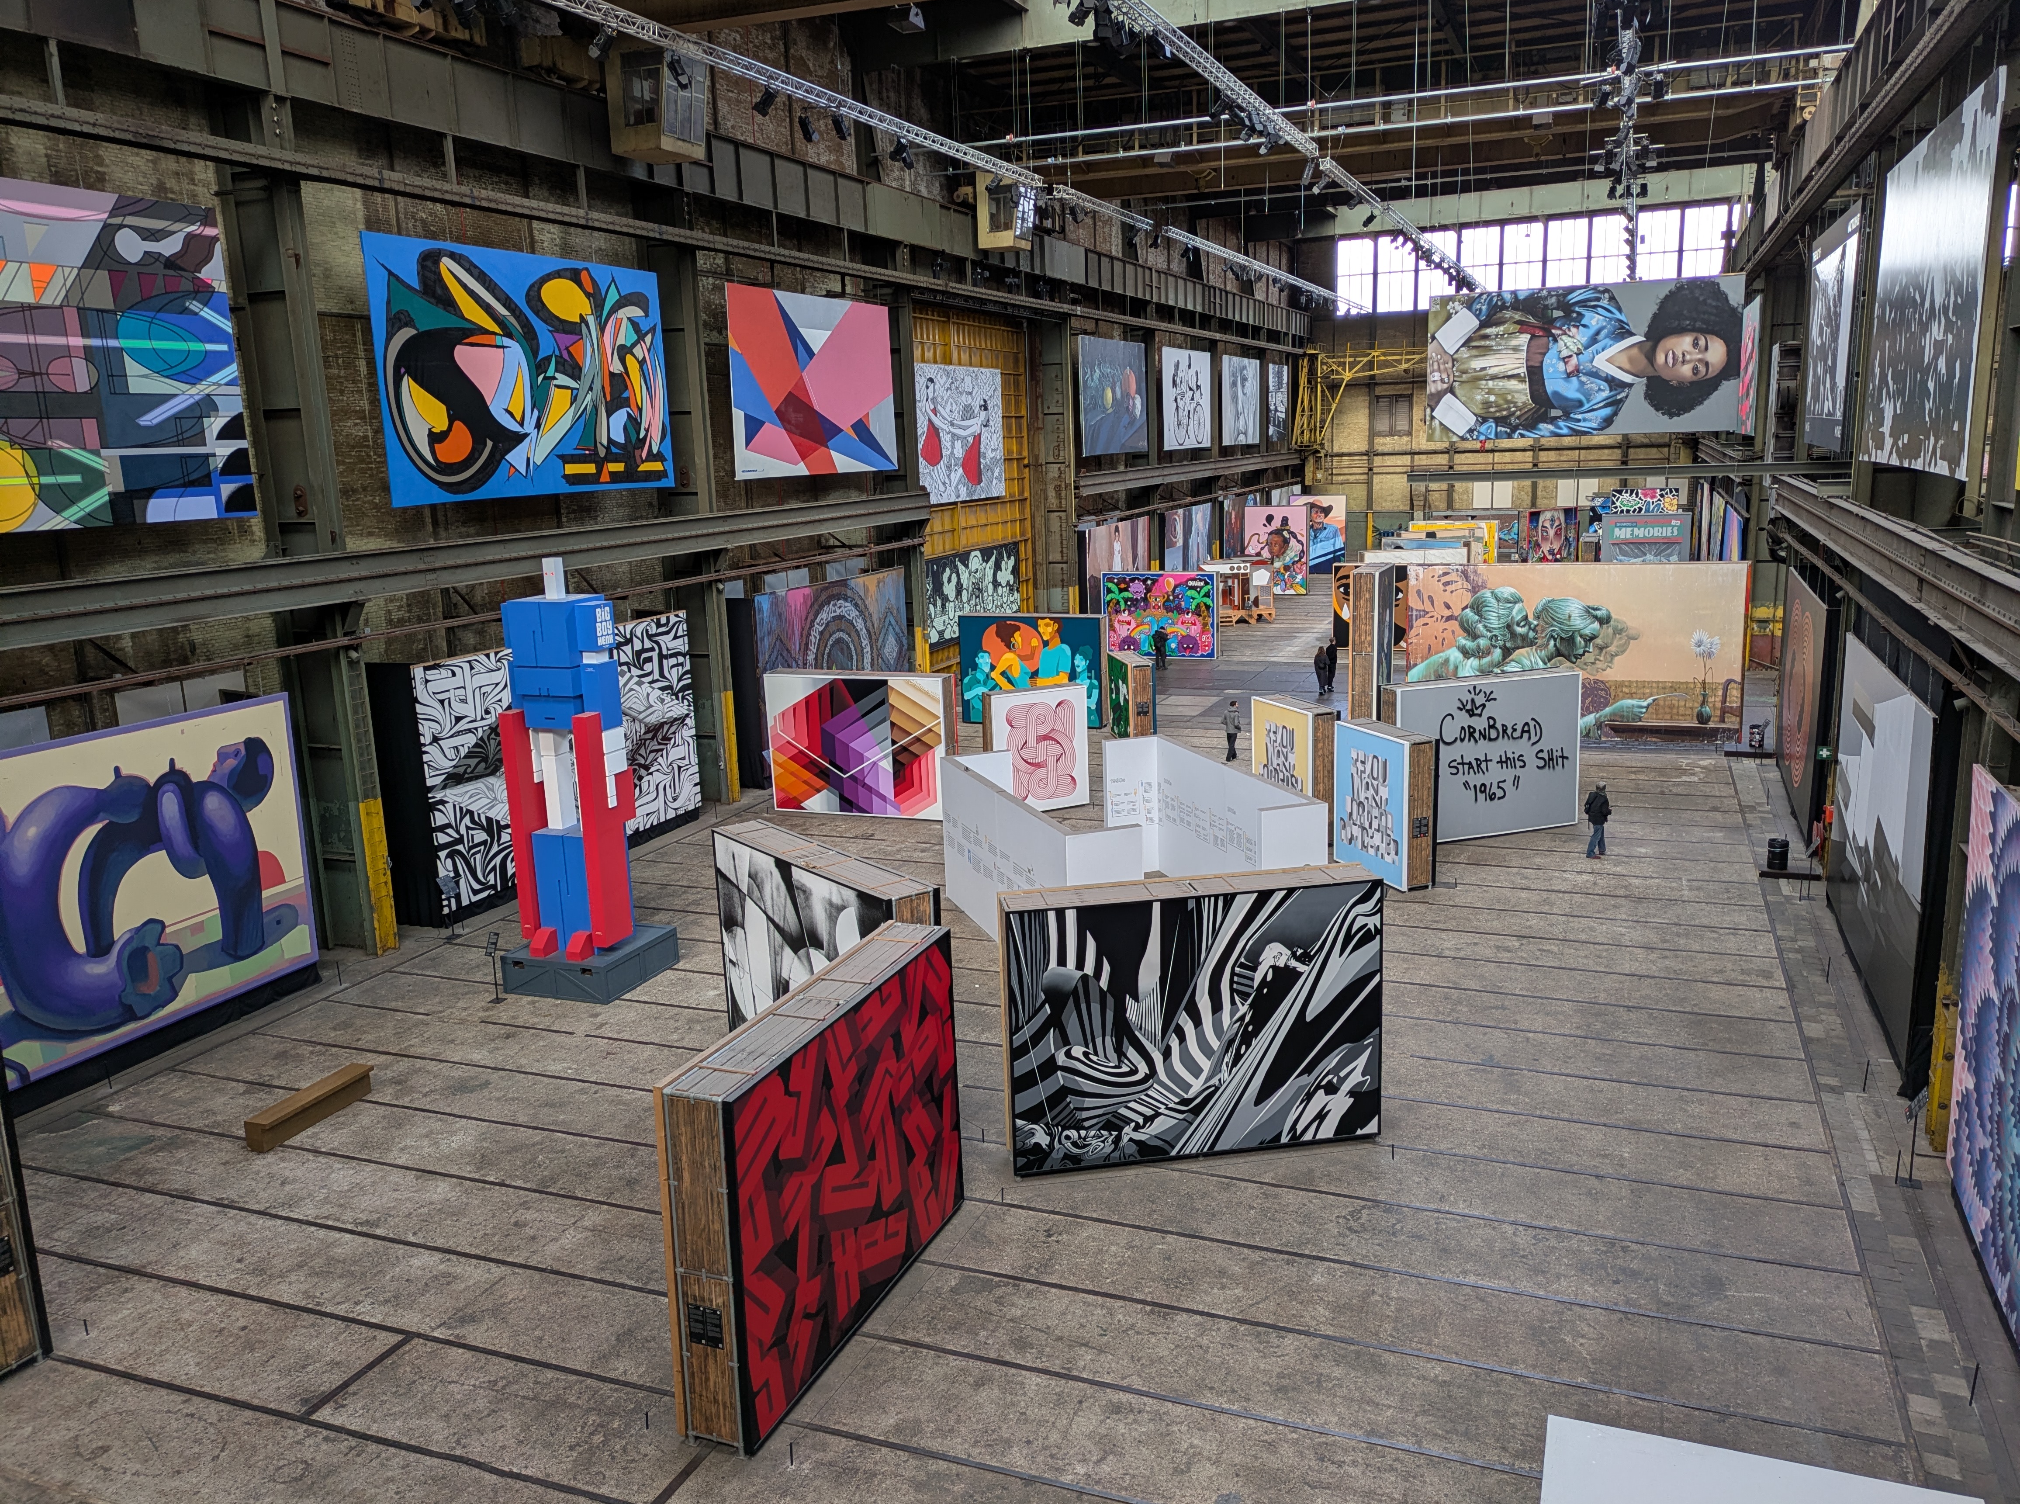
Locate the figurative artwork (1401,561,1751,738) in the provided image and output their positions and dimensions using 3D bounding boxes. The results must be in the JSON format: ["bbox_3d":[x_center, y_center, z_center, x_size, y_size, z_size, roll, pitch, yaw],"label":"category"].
[{"bbox_3d":[16.267,-2.954,42.616,9.100,5.023,0.400,3,13,23],"label":"figurative artwork"}]

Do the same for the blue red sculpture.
[{"bbox_3d":[-7.608,0.104,25.201,1.750,6.770,1.500,3,13,23],"label":"blue red sculpture"}]

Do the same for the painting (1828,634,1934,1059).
[{"bbox_3d":[14.075,1.165,23.773,0.120,4.980,8.900,3,13,23],"label":"painting"}]

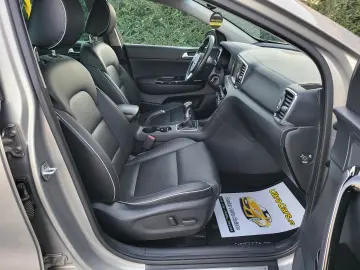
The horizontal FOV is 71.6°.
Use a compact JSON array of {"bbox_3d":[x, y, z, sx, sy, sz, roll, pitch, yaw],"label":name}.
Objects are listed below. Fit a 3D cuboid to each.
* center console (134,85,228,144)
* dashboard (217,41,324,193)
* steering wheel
[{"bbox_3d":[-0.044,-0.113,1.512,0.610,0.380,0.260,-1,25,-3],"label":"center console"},{"bbox_3d":[0.512,-0.234,1.491,0.500,0.530,1.400,-1,25,-3],"label":"dashboard"},{"bbox_3d":[0.157,-0.517,1.748,0.100,0.374,0.374,26,21,-15],"label":"steering wheel"}]

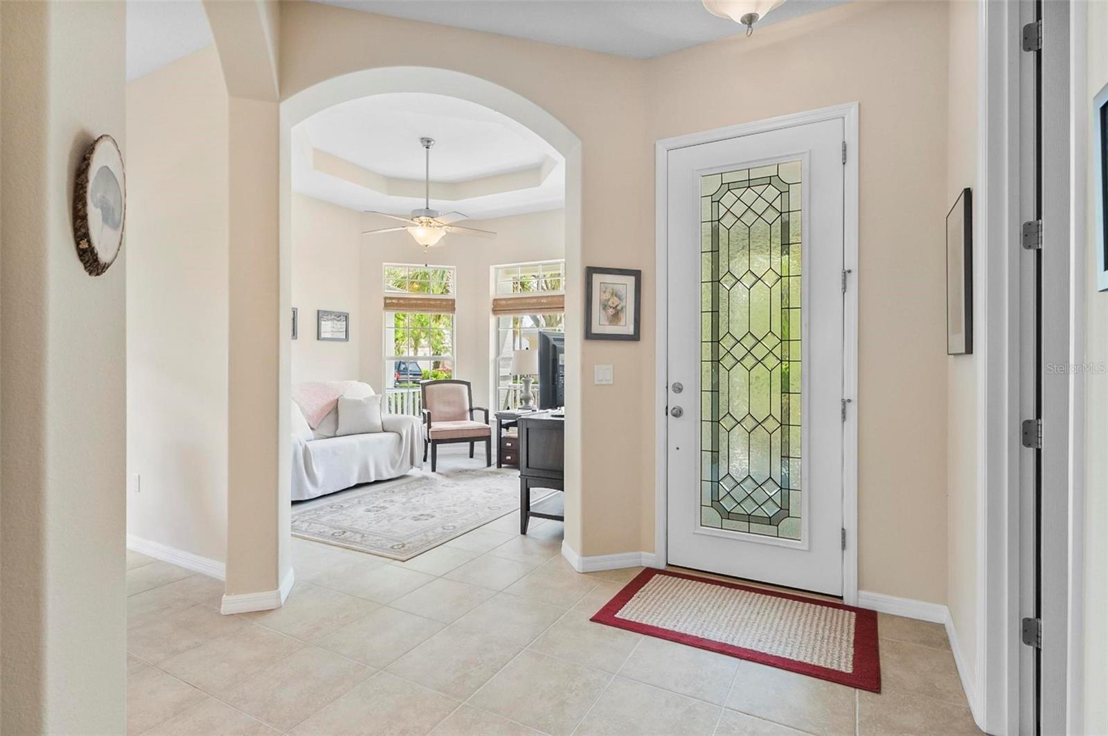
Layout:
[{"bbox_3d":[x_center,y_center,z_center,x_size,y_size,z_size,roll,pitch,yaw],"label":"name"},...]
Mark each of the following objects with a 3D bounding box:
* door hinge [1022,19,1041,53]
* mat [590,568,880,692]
[{"bbox_3d":[1.486,-1.031,1.625,0.047,0.090,0.016,0,1,28],"label":"door hinge"},{"bbox_3d":[0.868,1.179,2.479,1.149,0.016,0.712,1,1,27],"label":"mat"}]

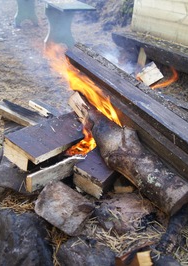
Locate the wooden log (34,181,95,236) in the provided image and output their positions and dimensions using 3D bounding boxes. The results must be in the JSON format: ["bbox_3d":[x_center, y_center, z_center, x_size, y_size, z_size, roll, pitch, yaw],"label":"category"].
[{"bbox_3d":[-0.096,0.252,1.040,0.168,0.092,0.145,20,36,30],"label":"wooden log"}]

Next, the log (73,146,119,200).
[{"bbox_3d":[0.021,0.152,1.212,0.133,0.103,0.154,30,50,24],"label":"log"}]

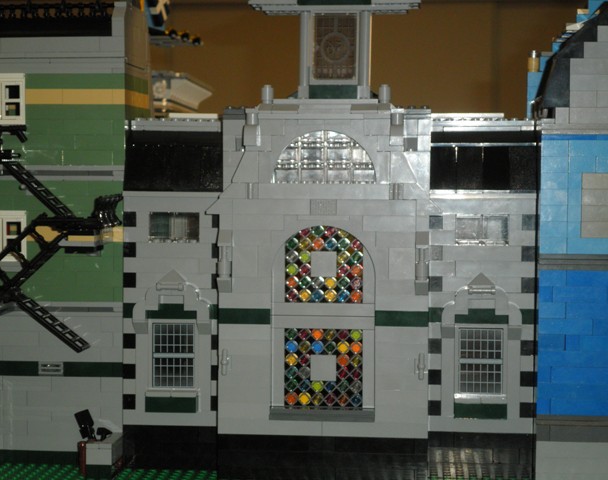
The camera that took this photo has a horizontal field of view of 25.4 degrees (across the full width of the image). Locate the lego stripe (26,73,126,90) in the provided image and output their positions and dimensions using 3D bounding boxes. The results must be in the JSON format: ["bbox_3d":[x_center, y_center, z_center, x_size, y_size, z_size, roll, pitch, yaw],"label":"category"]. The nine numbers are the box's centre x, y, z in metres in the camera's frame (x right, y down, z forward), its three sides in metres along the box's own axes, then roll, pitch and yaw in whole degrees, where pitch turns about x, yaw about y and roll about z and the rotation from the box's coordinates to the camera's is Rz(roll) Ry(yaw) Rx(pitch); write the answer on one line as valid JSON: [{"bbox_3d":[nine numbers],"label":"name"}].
[{"bbox_3d":[-0.144,-0.100,0.855,0.064,0.010,0.008,1,3,6],"label":"lego stripe"}]

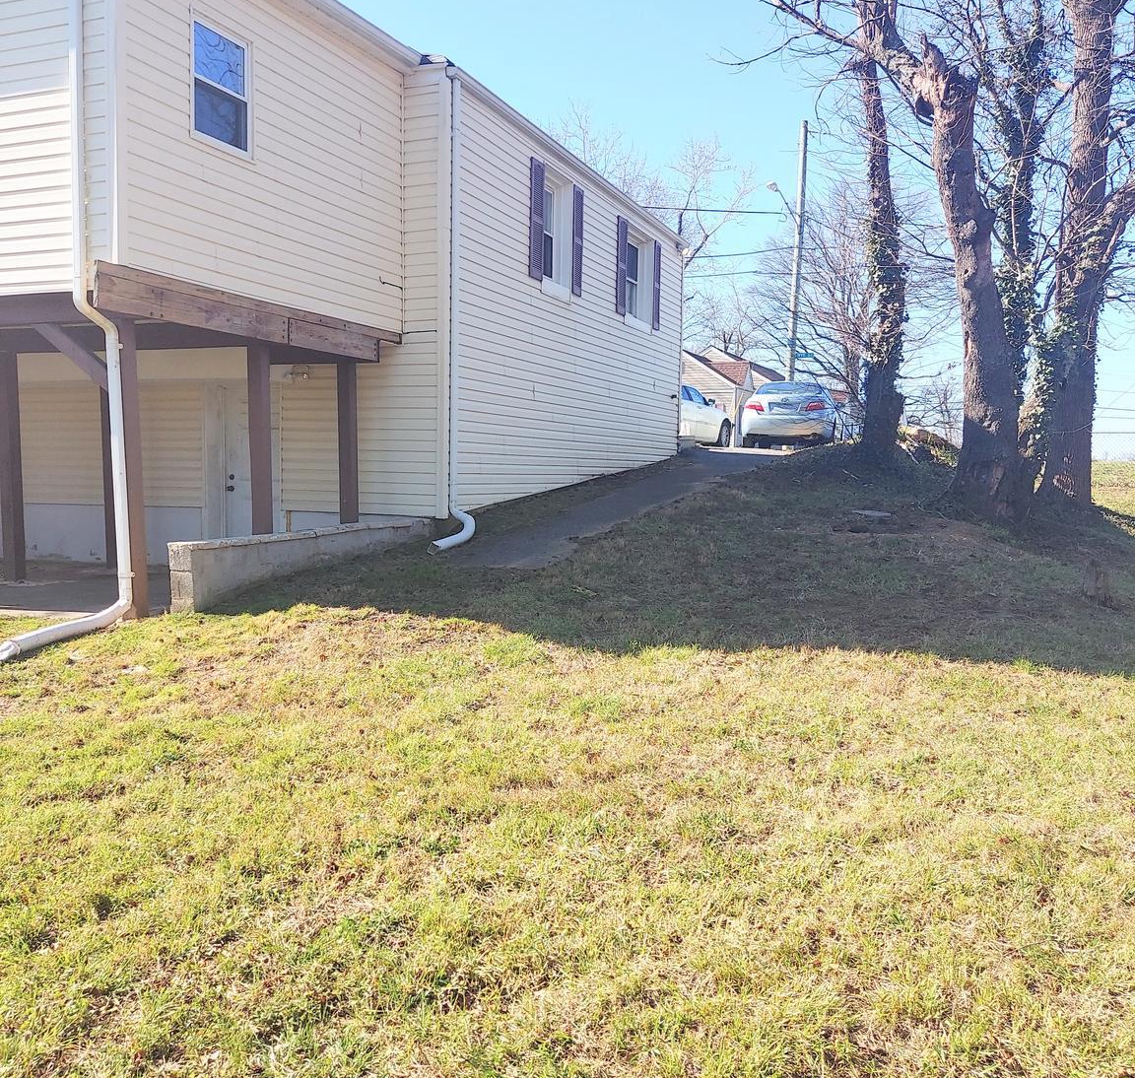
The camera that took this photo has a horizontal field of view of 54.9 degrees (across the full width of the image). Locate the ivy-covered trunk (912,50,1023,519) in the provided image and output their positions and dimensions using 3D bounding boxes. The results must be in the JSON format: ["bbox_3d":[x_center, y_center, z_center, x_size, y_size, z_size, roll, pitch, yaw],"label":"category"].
[{"bbox_3d":[3.589,-2.232,9.800,0.940,4.100,0.800,2,3,20],"label":"ivy-covered trunk"}]

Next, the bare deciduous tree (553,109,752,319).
[{"bbox_3d":[2.980,-9.048,38.000,7.500,12.100,7.200,1,3,4],"label":"bare deciduous tree"}]

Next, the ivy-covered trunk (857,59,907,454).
[{"bbox_3d":[3.942,-3.505,13.700,0.600,4.850,0.580,2,3,16],"label":"ivy-covered trunk"}]

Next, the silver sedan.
[{"bbox_3d":[4.780,-2.626,23.300,1.820,1.460,4.800,2,3,14],"label":"silver sedan"}]

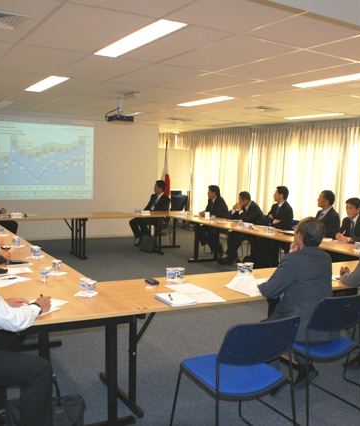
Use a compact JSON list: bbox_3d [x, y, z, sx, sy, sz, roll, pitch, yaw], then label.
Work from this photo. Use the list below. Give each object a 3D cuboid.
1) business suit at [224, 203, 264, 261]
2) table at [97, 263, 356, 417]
[{"bbox_3d":[1.072,0.315,8.263,0.740,1.050,0.530,0,6,-25],"label":"business suit"},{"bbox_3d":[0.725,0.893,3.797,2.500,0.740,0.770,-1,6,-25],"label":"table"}]

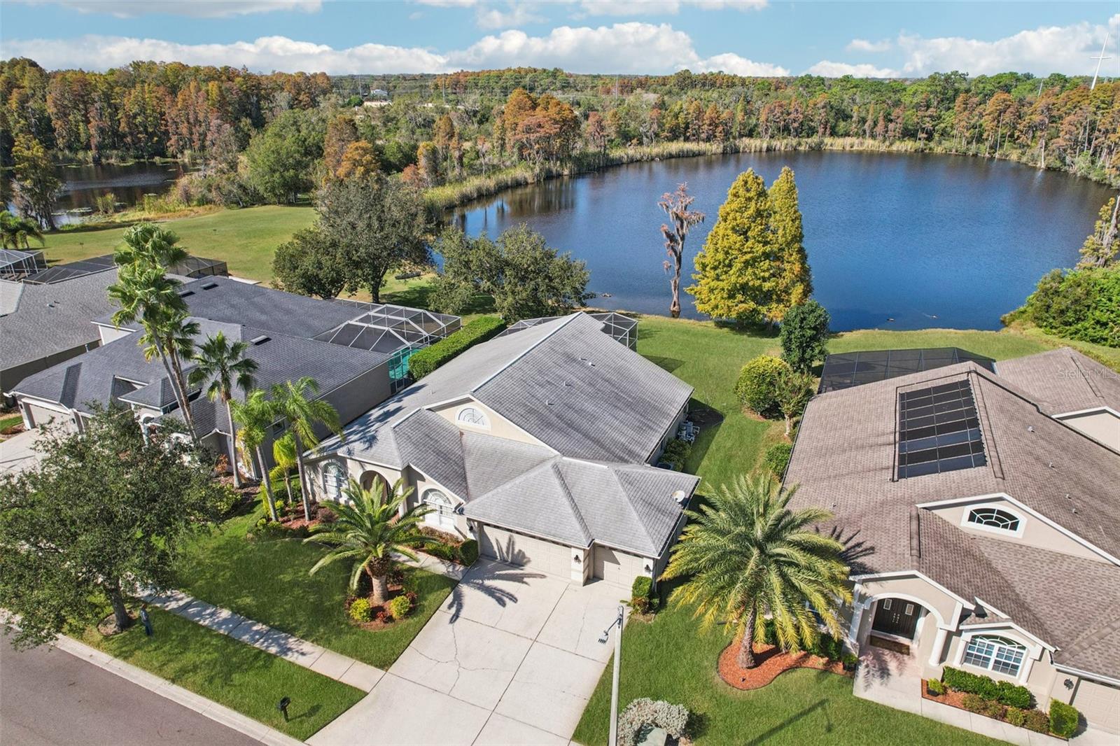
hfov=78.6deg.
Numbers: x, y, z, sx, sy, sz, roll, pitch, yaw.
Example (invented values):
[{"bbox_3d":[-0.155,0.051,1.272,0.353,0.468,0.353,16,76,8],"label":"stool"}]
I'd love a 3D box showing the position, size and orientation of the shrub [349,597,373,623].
[{"bbox_3d":[-8.718,10.384,30.005,1.000,1.000,1.000,0,23,0],"label":"shrub"}]

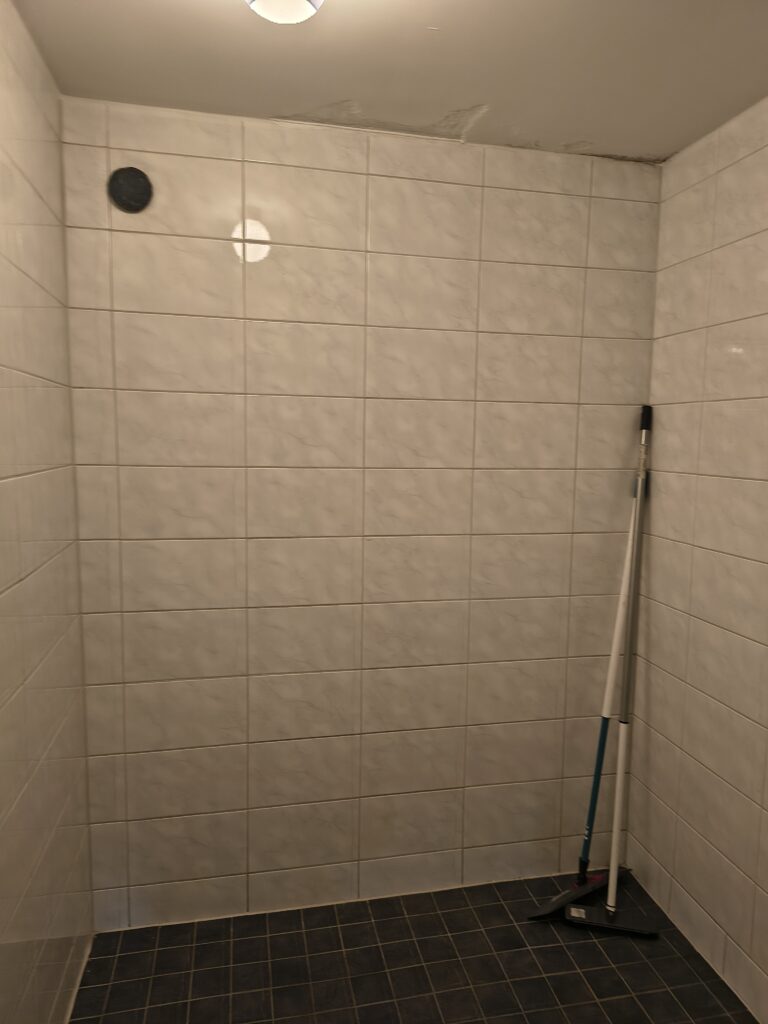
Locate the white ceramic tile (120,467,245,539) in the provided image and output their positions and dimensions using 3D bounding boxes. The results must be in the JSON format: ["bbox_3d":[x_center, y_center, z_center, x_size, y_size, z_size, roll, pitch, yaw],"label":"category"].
[{"bbox_3d":[-0.546,-0.023,1.934,0.330,0.199,0.009,-1,7,-13],"label":"white ceramic tile"}]

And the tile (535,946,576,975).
[{"bbox_3d":[0.465,1.231,1.943,0.099,0.009,0.099,-1,7,-13],"label":"tile"}]

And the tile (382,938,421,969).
[{"bbox_3d":[0.049,1.231,1.966,0.099,0.009,0.099,-1,6,-12],"label":"tile"}]

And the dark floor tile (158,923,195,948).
[{"bbox_3d":[-0.585,1.207,2.017,0.098,0.010,0.098,-1,6,-12],"label":"dark floor tile"}]

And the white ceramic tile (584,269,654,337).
[{"bbox_3d":[0.718,-0.633,2.164,0.234,0.198,0.010,-1,7,-13],"label":"white ceramic tile"}]

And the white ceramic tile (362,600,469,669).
[{"bbox_3d":[0.097,0.368,2.129,0.330,0.197,0.009,-1,7,-13],"label":"white ceramic tile"}]

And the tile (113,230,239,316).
[{"bbox_3d":[-0.538,-0.620,1.873,0.331,0.197,0.010,-1,7,-13],"label":"tile"}]

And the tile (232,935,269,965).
[{"bbox_3d":[-0.365,1.205,1.945,0.097,0.009,0.097,0,6,-12],"label":"tile"}]

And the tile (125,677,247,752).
[{"bbox_3d":[-0.556,0.572,2.006,0.330,0.197,0.009,-1,7,-13],"label":"tile"}]

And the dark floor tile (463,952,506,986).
[{"bbox_3d":[0.268,1.233,1.899,0.099,0.009,0.099,-1,7,-13],"label":"dark floor tile"}]

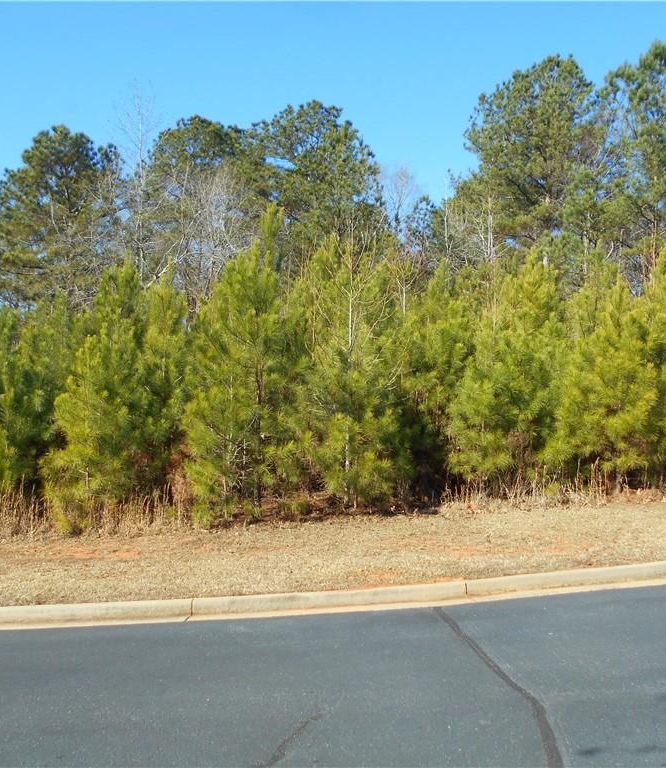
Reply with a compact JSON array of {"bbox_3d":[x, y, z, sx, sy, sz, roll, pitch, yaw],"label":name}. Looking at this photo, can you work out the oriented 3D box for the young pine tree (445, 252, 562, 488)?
[{"bbox_3d":[3.222,-0.267,14.366,2.350,4.261,2.350,0,-2,0],"label":"young pine tree"}]

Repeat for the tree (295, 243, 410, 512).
[{"bbox_3d":[0.315,-0.235,13.115,2.145,4.600,2.145,0,-2,0],"label":"tree"}]

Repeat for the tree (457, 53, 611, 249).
[{"bbox_3d":[8.672,-5.937,33.265,6.436,16.934,6.436,0,-2,0],"label":"tree"}]

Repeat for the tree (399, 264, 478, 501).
[{"bbox_3d":[1.991,-0.220,14.520,1.838,4.254,1.838,0,-2,0],"label":"tree"}]

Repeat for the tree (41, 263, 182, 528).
[{"bbox_3d":[-3.592,0.131,12.646,2.334,4.288,2.334,0,-2,0],"label":"tree"}]

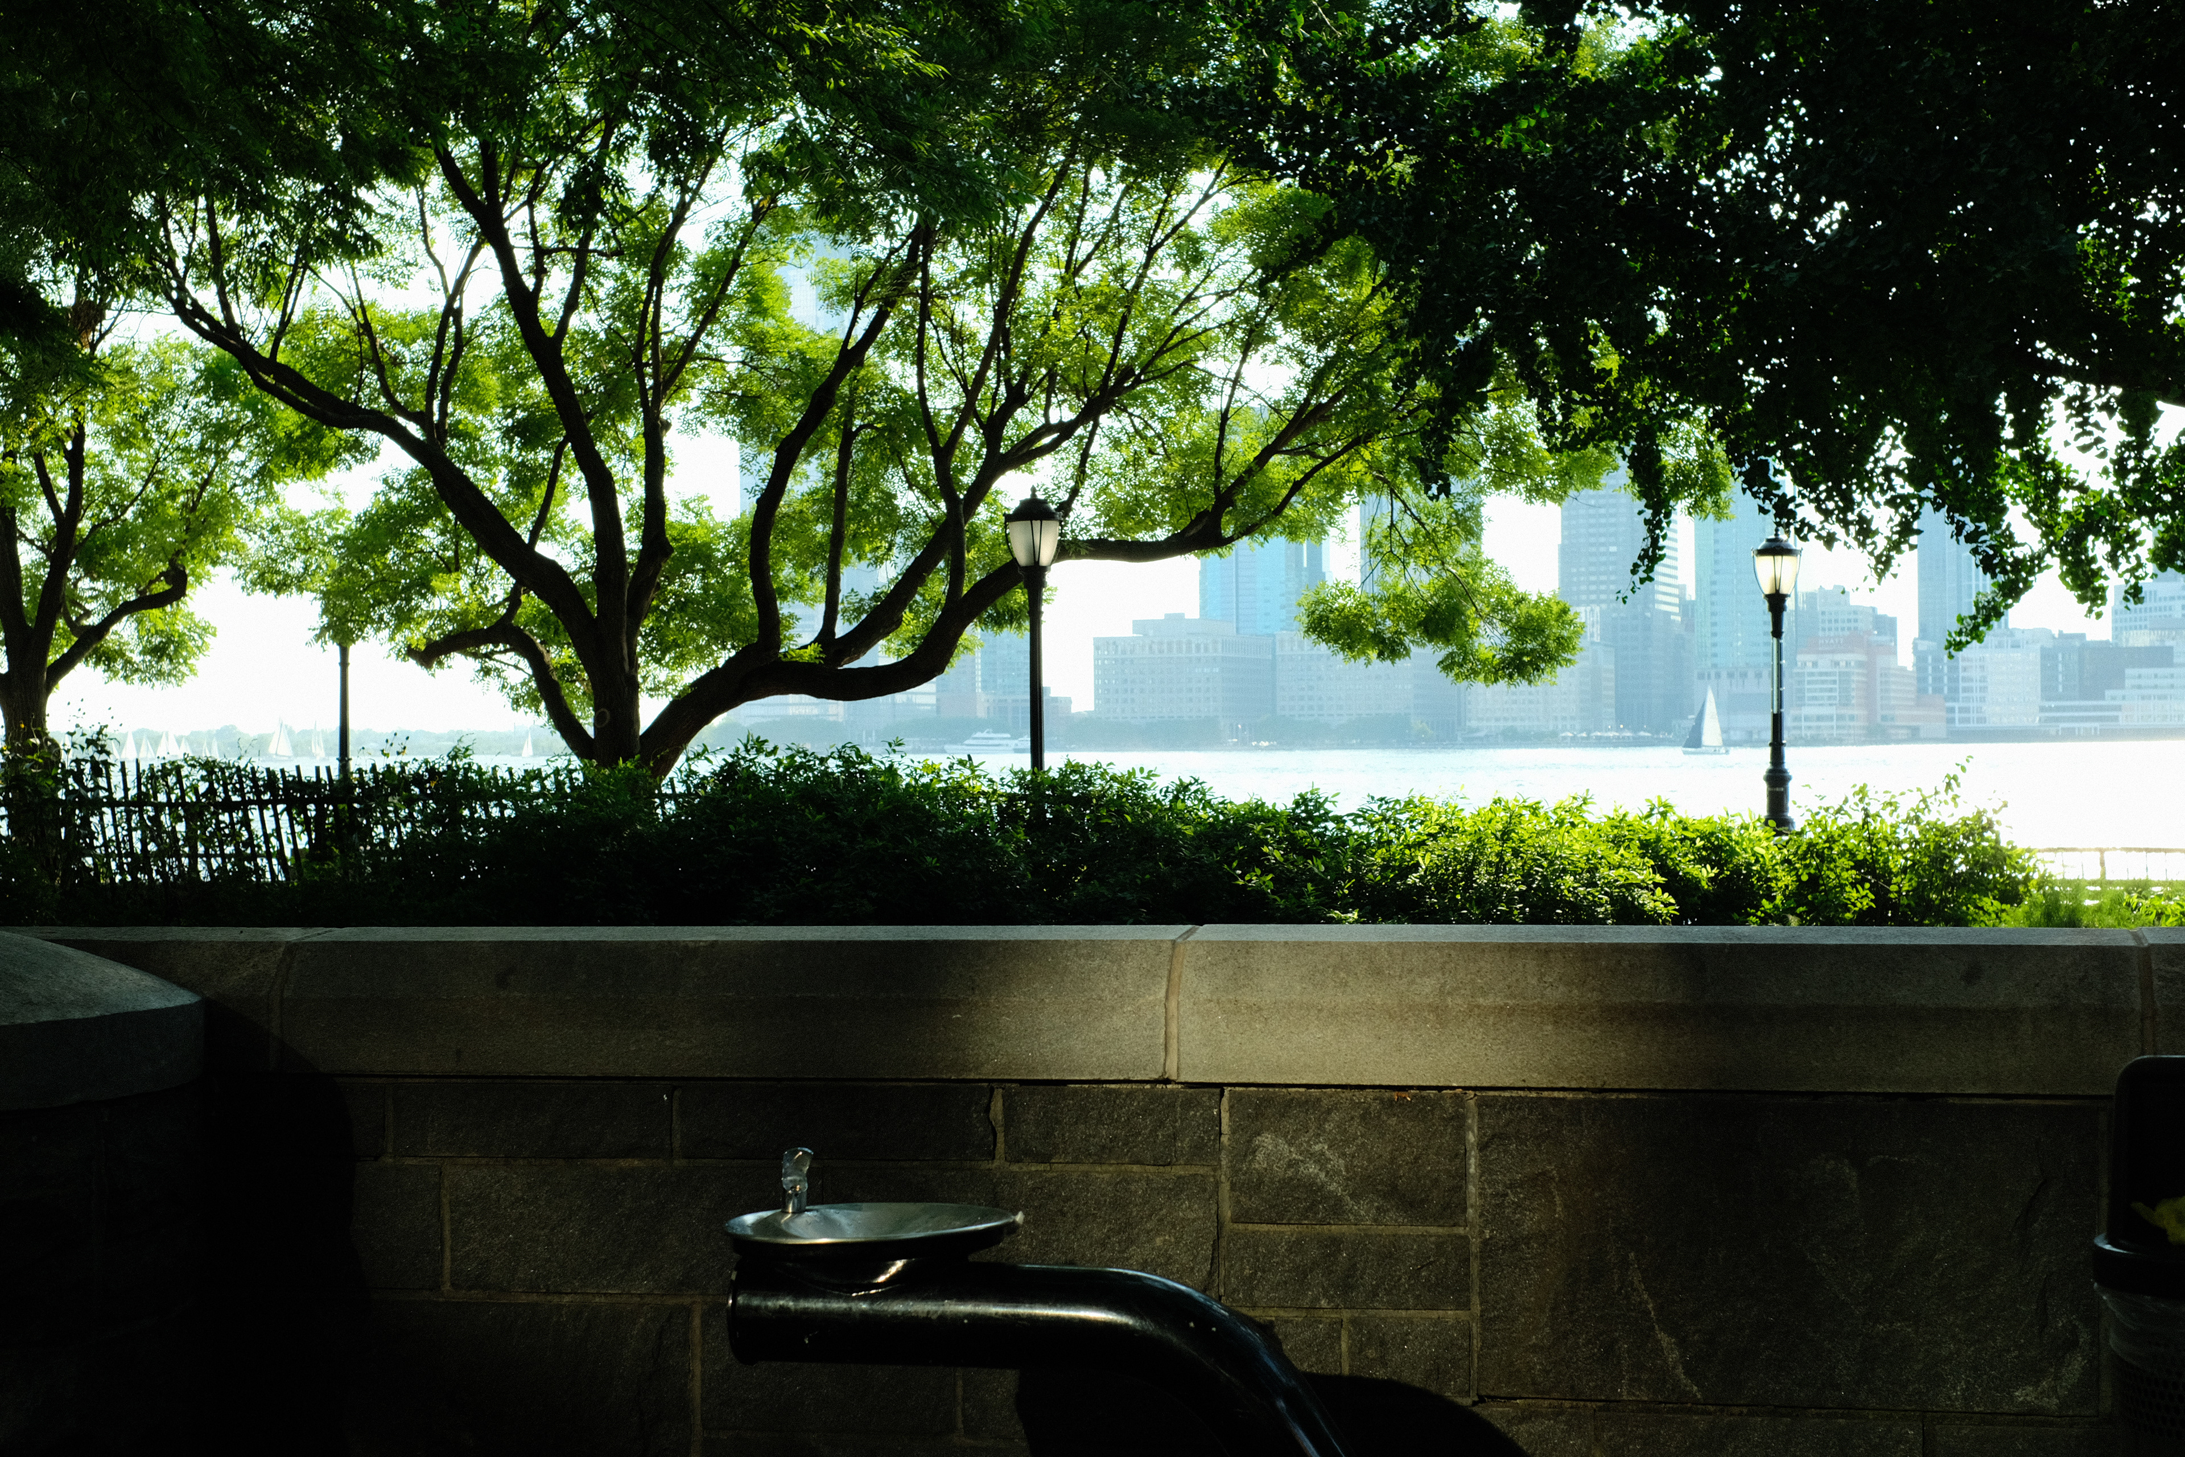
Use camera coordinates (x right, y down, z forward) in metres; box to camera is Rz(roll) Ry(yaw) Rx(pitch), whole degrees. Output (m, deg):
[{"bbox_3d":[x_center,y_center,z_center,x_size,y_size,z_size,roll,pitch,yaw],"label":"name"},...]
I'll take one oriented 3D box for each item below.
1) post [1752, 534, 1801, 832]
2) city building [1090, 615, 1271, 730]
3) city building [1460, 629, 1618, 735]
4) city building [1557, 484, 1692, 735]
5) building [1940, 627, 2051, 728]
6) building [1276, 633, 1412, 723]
[{"bbox_3d":[8.353,-0.561,39.153,0.580,3.700,0.580,0,0,-2],"label":"post"},{"bbox_3d":[38.986,-20.954,1385.000,77.231,54.914,48.000,0,0,-2],"label":"city building"},{"bbox_3d":[193.029,-17.638,1390.000,64.348,47.640,40.000,0,0,-2],"label":"city building"},{"bbox_3d":[232.843,-53.715,1410.000,54.399,122.147,48.000,0,0,-2],"label":"city building"},{"bbox_3d":[402.923,-22.200,1440.000,44.139,45.905,45.000,0,0,-2],"label":"building"},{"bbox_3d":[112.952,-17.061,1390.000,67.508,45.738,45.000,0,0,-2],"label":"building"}]

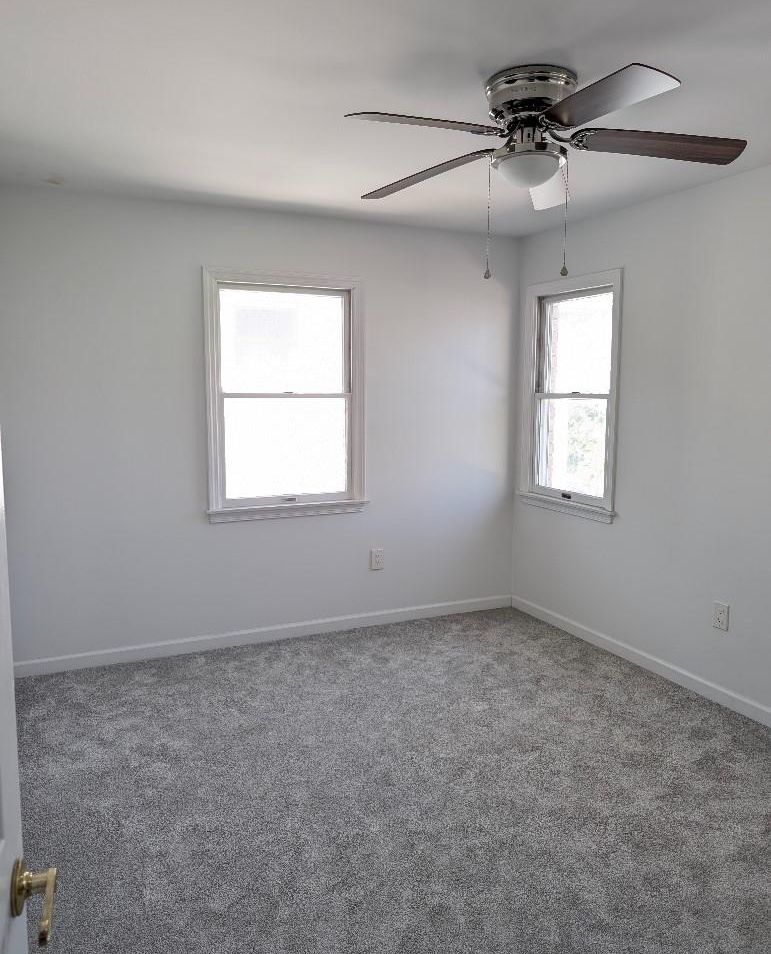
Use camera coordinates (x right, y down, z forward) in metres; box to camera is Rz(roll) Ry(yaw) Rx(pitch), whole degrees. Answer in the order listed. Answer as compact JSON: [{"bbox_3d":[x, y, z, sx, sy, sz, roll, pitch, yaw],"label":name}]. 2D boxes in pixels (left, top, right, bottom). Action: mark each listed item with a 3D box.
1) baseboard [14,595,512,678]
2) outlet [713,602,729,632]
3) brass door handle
[{"bbox_3d":[-0.537,0.905,4.136,3.060,0.083,0.018,-3,7,-24],"label":"baseboard"},{"bbox_3d":[1.530,0.638,3.251,0.010,0.117,0.075,-3,7,-24],"label":"outlet"},{"bbox_3d":[-0.387,0.466,0.785,0.053,0.060,0.118,-2,7,-18],"label":"brass door handle"}]

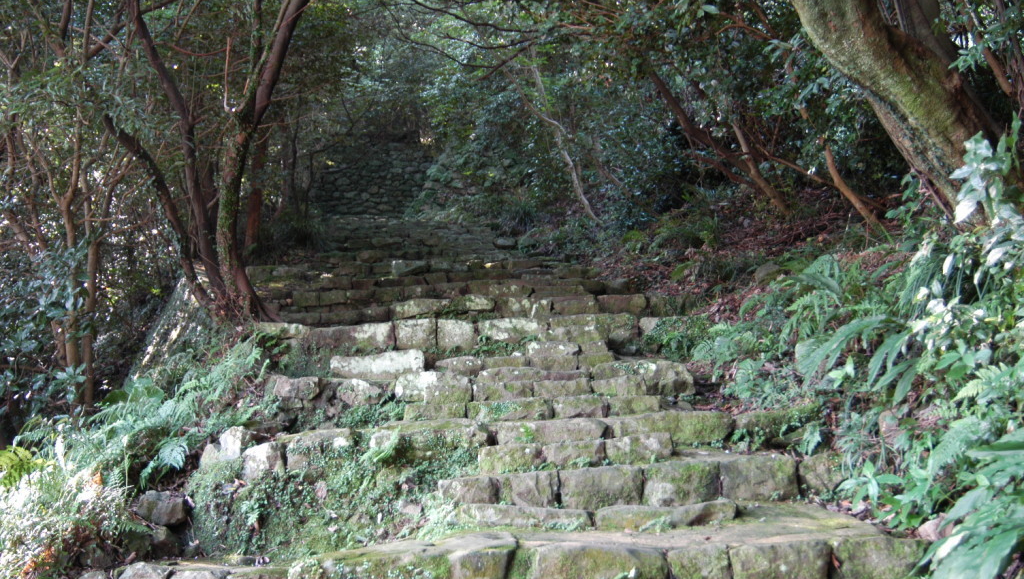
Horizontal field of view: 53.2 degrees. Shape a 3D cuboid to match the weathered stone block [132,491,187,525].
[{"bbox_3d":[-2.161,1.345,6.300,0.310,0.180,0.240,0,-2,-6],"label":"weathered stone block"}]

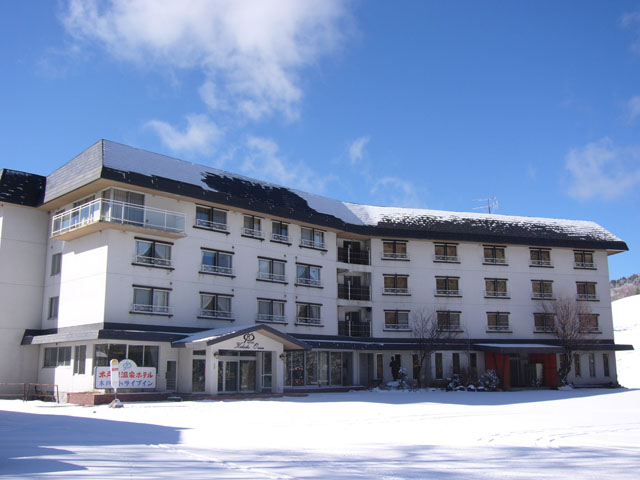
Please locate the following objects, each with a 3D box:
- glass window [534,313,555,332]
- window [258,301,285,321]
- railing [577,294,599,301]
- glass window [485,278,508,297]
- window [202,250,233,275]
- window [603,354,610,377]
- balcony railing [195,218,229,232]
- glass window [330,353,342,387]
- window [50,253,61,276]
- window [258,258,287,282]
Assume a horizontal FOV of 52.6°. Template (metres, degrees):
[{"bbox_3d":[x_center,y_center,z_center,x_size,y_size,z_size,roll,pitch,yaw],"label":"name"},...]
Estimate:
[{"bbox_3d":[20.006,7.372,57.614,2.154,1.534,0.150,3,-12,-15],"label":"glass window"},{"bbox_3d":[-3.503,5.092,46.738,2.600,1.620,0.220,11,-16,-44],"label":"window"},{"bbox_3d":[24.521,5.277,59.185,2.390,0.530,0.200,3,-12,-15],"label":"railing"},{"bbox_3d":[15.999,4.404,58.663,2.206,1.534,0.150,3,-12,-15],"label":"glass window"},{"bbox_3d":[-7.159,1.539,45.150,2.690,1.493,0.150,11,-16,-44],"label":"window"},{"bbox_3d":[24.000,10.506,54.189,0.568,1.842,0.200,3,-12,-15],"label":"window"},{"bbox_3d":[-6.711,-0.860,40.838,2.578,0.503,0.200,11,-16,-42],"label":"balcony railing"},{"bbox_3d":[1.312,10.245,51.447,1.371,2.612,0.120,11,-16,-44],"label":"glass window"},{"bbox_3d":[-18.149,1.648,44.588,0.120,1.454,1.571,11,-16,-44],"label":"window"},{"bbox_3d":[-3.184,2.078,43.750,2.410,1.509,0.200,11,-16,-42],"label":"window"}]

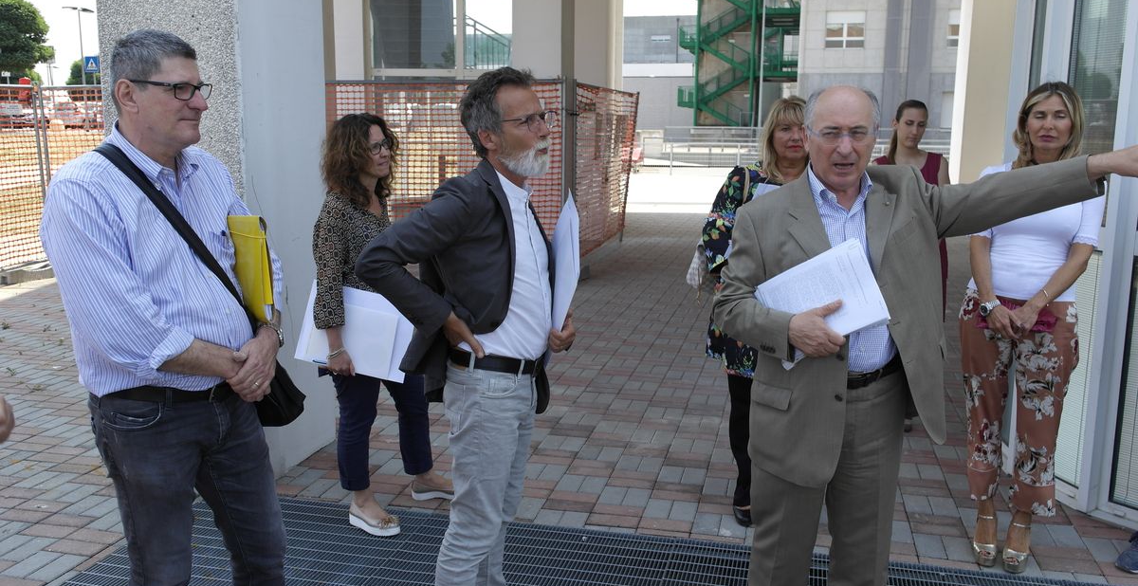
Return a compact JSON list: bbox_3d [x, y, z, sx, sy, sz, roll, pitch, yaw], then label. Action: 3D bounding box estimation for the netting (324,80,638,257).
[{"bbox_3d":[-1.046,-1.551,11.632,3.100,1.860,3.250,3,10,13],"label":"netting"}]

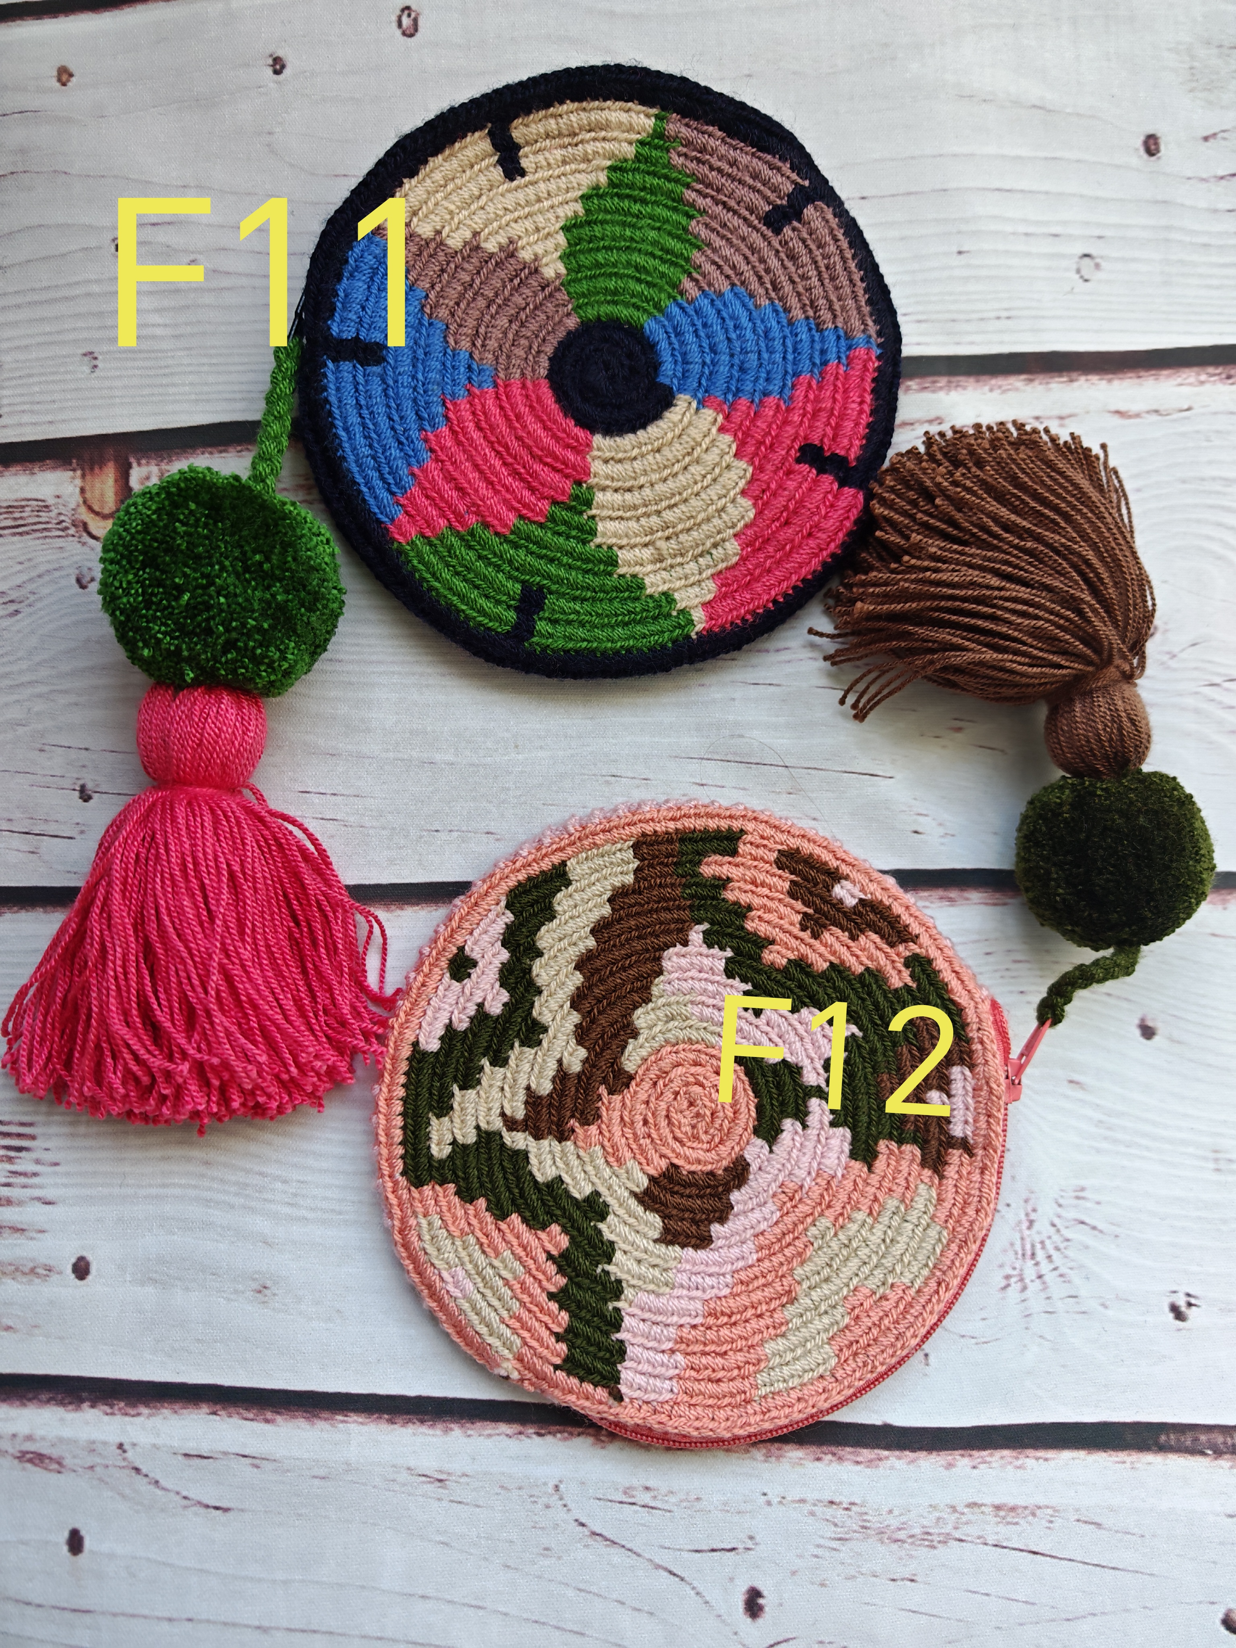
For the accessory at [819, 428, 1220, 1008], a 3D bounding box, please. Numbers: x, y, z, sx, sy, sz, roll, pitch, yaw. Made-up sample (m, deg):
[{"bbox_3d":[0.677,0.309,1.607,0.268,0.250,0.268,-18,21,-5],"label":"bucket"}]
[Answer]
[{"bbox_3d":[0.081,-0.023,0.219,0.067,0.034,0.118,-20,85,4],"label":"accessory"}]

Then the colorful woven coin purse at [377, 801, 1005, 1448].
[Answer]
[{"bbox_3d":[0.013,0.059,0.228,0.127,0.020,0.127,0,87,6],"label":"colorful woven coin purse"}]

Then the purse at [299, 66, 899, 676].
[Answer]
[{"bbox_3d":[-0.006,-0.096,0.239,0.127,0.020,0.131,0,87,6],"label":"purse"}]

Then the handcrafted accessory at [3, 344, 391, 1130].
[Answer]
[{"bbox_3d":[-0.094,-0.023,0.245,0.089,0.048,0.180,3,87,6],"label":"handcrafted accessory"}]

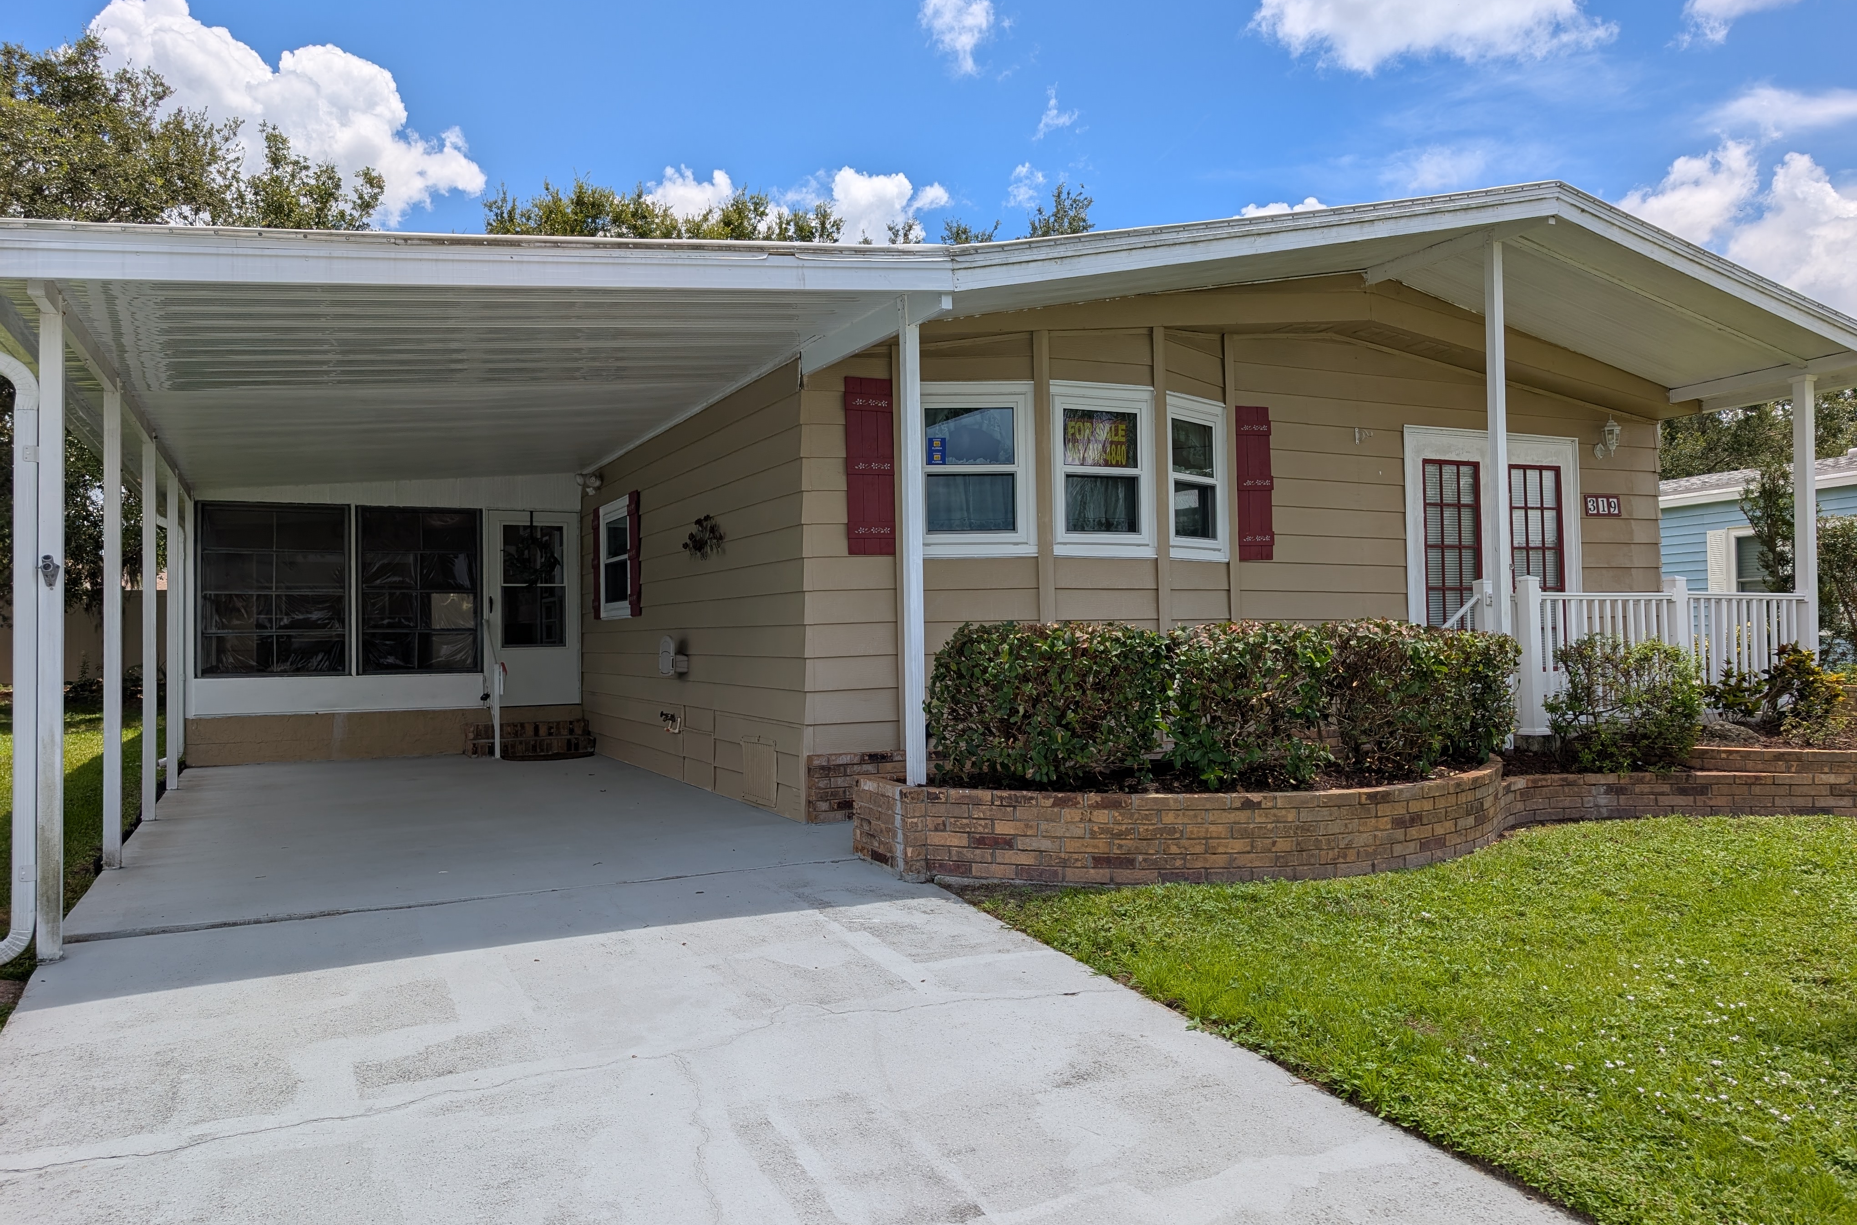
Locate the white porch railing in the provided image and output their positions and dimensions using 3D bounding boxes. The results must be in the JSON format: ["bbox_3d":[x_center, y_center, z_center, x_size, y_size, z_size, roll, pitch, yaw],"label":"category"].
[{"bbox_3d":[5.170,0.284,8.980,3.000,1.010,0.130,0,-2,-25],"label":"white porch railing"}]

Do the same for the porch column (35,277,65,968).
[{"bbox_3d":[-3.380,0.059,4.970,0.074,2.520,0.074,0,-2,-25],"label":"porch column"}]

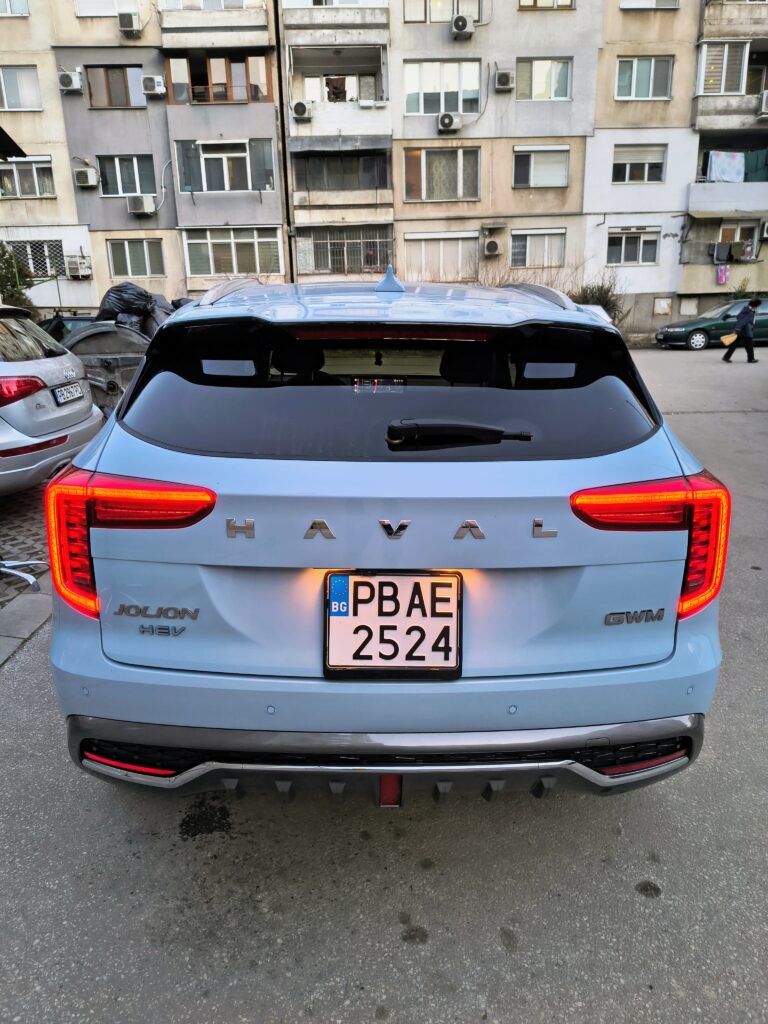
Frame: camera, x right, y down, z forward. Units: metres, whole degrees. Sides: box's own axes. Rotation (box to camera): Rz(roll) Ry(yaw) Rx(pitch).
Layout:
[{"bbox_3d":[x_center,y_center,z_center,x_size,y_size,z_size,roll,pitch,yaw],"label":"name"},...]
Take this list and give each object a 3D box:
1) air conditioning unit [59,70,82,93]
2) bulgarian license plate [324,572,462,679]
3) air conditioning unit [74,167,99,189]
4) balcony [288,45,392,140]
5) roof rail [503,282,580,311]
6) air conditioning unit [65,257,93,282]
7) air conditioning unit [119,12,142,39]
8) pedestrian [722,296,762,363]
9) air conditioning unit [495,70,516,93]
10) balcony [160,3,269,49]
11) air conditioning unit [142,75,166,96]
[{"bbox_3d":[-10.591,-14.521,23.001,0.730,0.524,0.300,-2,17,-3],"label":"air conditioning unit"},{"bbox_3d":[0.020,0.243,1.460,0.293,0.222,0.025,0,3,-1],"label":"bulgarian license plate"},{"bbox_3d":[-10.401,-11.697,23.844,0.760,0.542,0.300,-2,17,-3],"label":"air conditioning unit"},{"bbox_3d":[-1.554,-14.719,23.760,3.500,2.800,1.200,-2,16,-1],"label":"balcony"},{"bbox_3d":[0.569,-0.836,2.631,0.100,0.120,1.450,-1,16,2],"label":"roof rail"},{"bbox_3d":[-10.976,-8.840,24.651,0.781,0.559,0.300,-2,17,-3],"label":"air conditioning unit"},{"bbox_3d":[-8.428,-16.247,22.622,0.720,0.529,0.300,-2,17,-3],"label":"air conditioning unit"},{"bbox_3d":[9.284,-4.694,17.695,0.800,1.600,0.500,-2,16,-2],"label":"pedestrian"},{"bbox_3d":[4.202,-15.012,23.726,0.700,0.560,0.280,-2,16,-1],"label":"air conditioning unit"},{"bbox_3d":[-5.741,-16.443,23.044,3.600,1.350,1.100,-2,16,-1],"label":"balcony"},{"bbox_3d":[-7.896,-14.673,23.409,0.750,0.560,0.290,-2,16,-1],"label":"air conditioning unit"}]

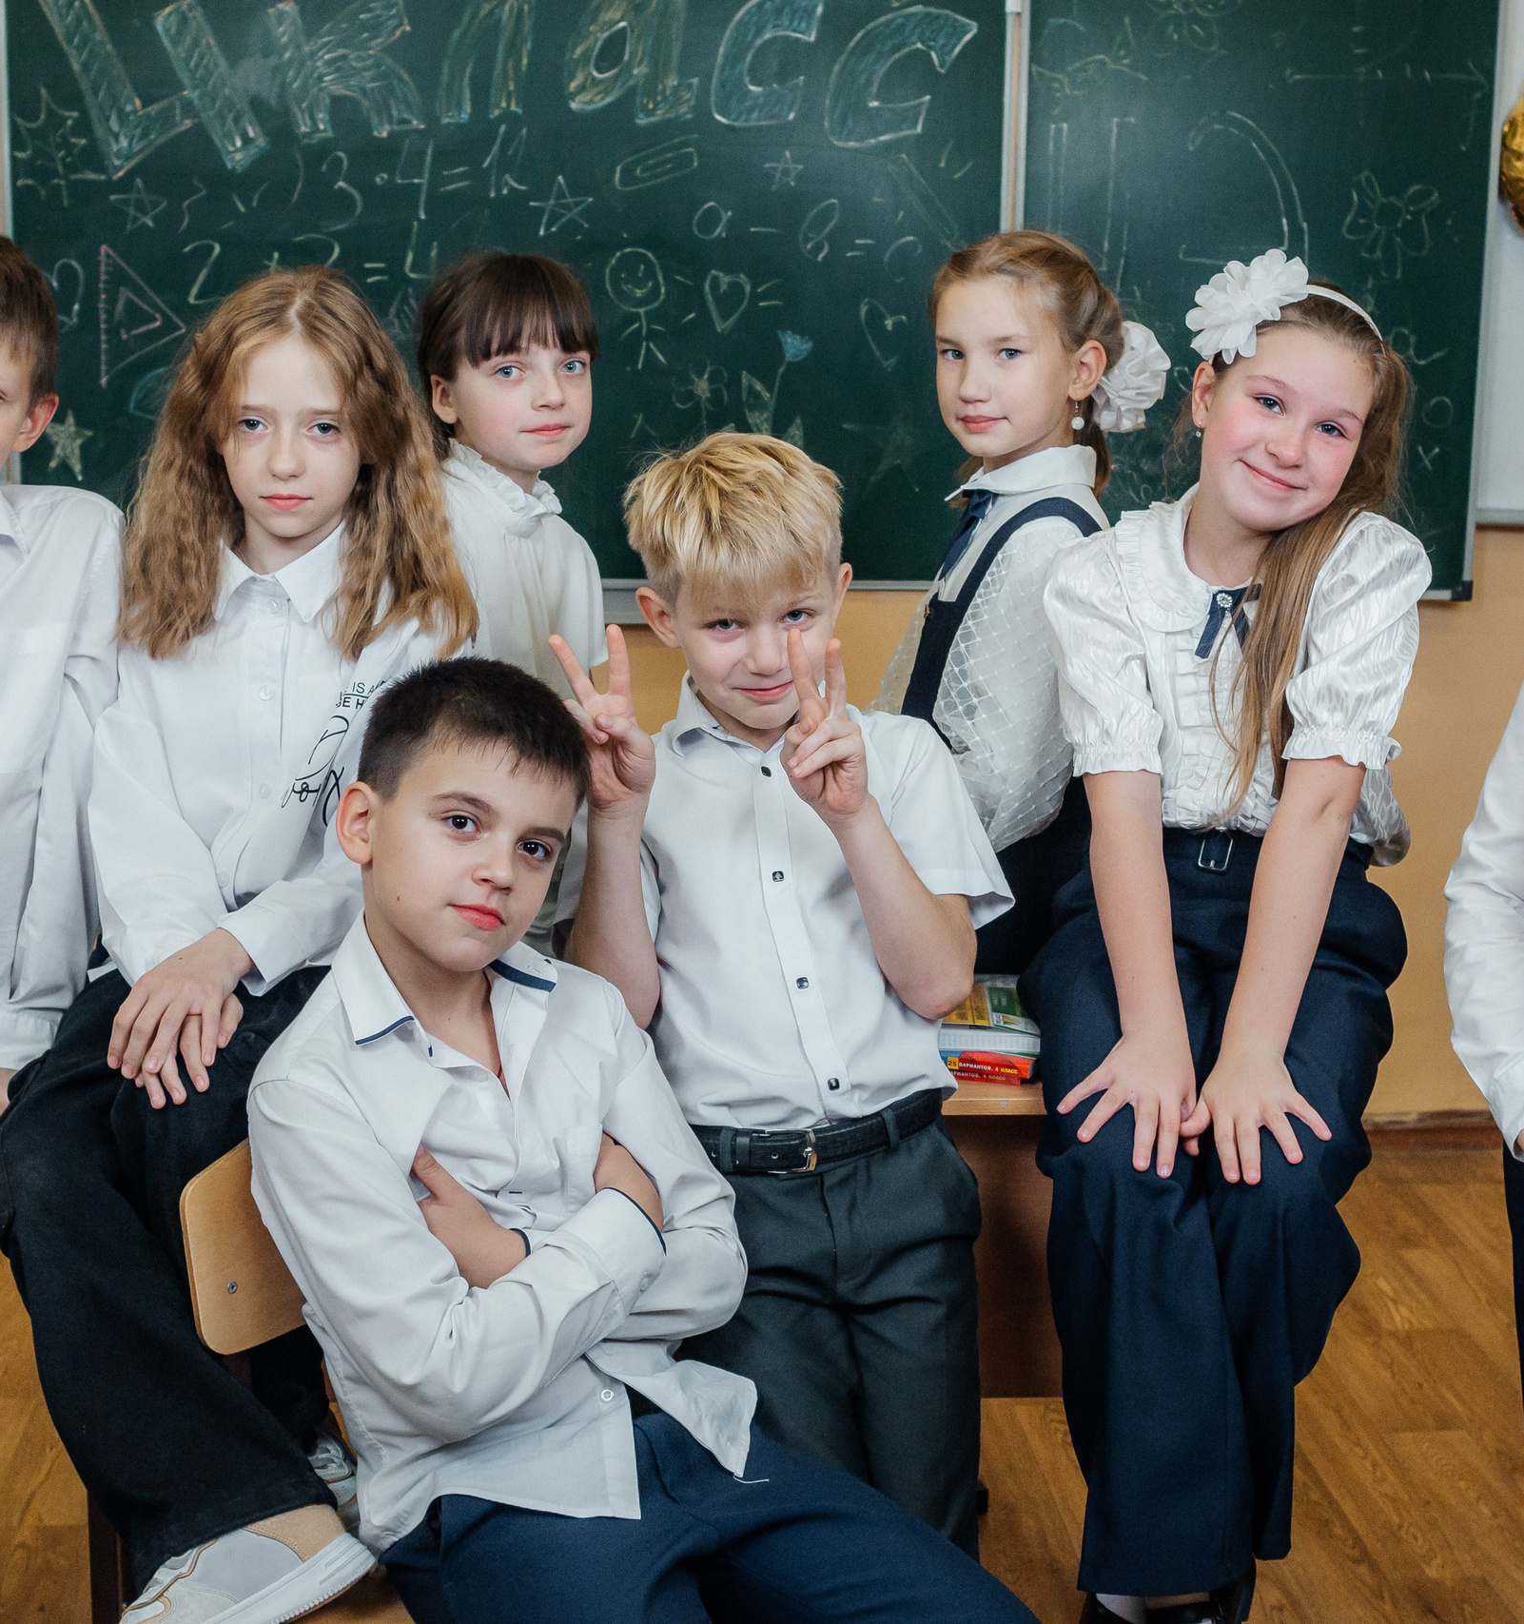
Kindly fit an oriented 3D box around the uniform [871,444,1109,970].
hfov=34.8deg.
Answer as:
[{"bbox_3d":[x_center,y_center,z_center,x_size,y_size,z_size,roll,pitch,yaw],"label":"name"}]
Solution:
[{"bbox_3d":[0.227,-0.049,2.327,0.260,0.600,0.300,-6,10,-38],"label":"uniform"}]

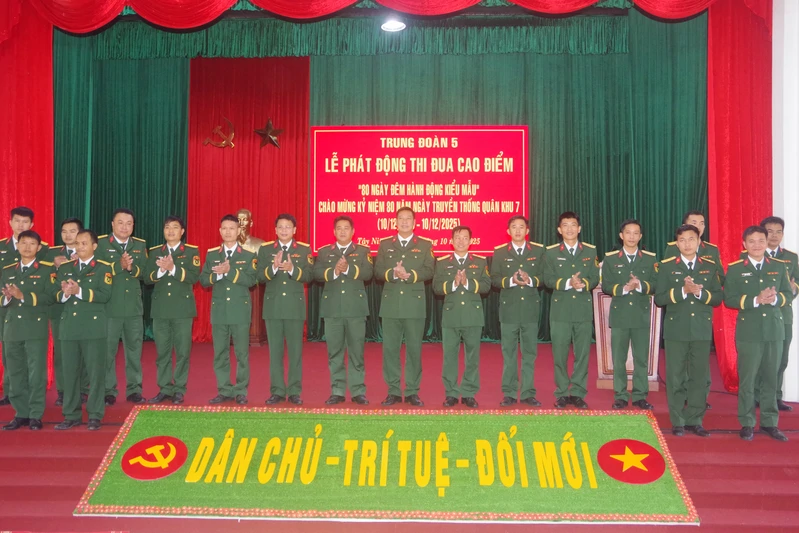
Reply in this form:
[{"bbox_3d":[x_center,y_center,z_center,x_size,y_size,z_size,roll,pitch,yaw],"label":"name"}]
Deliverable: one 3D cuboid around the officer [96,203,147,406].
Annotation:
[{"bbox_3d":[-2.528,0.346,6.267,0.456,1.762,0.420,1,-1,-14],"label":"officer"}]

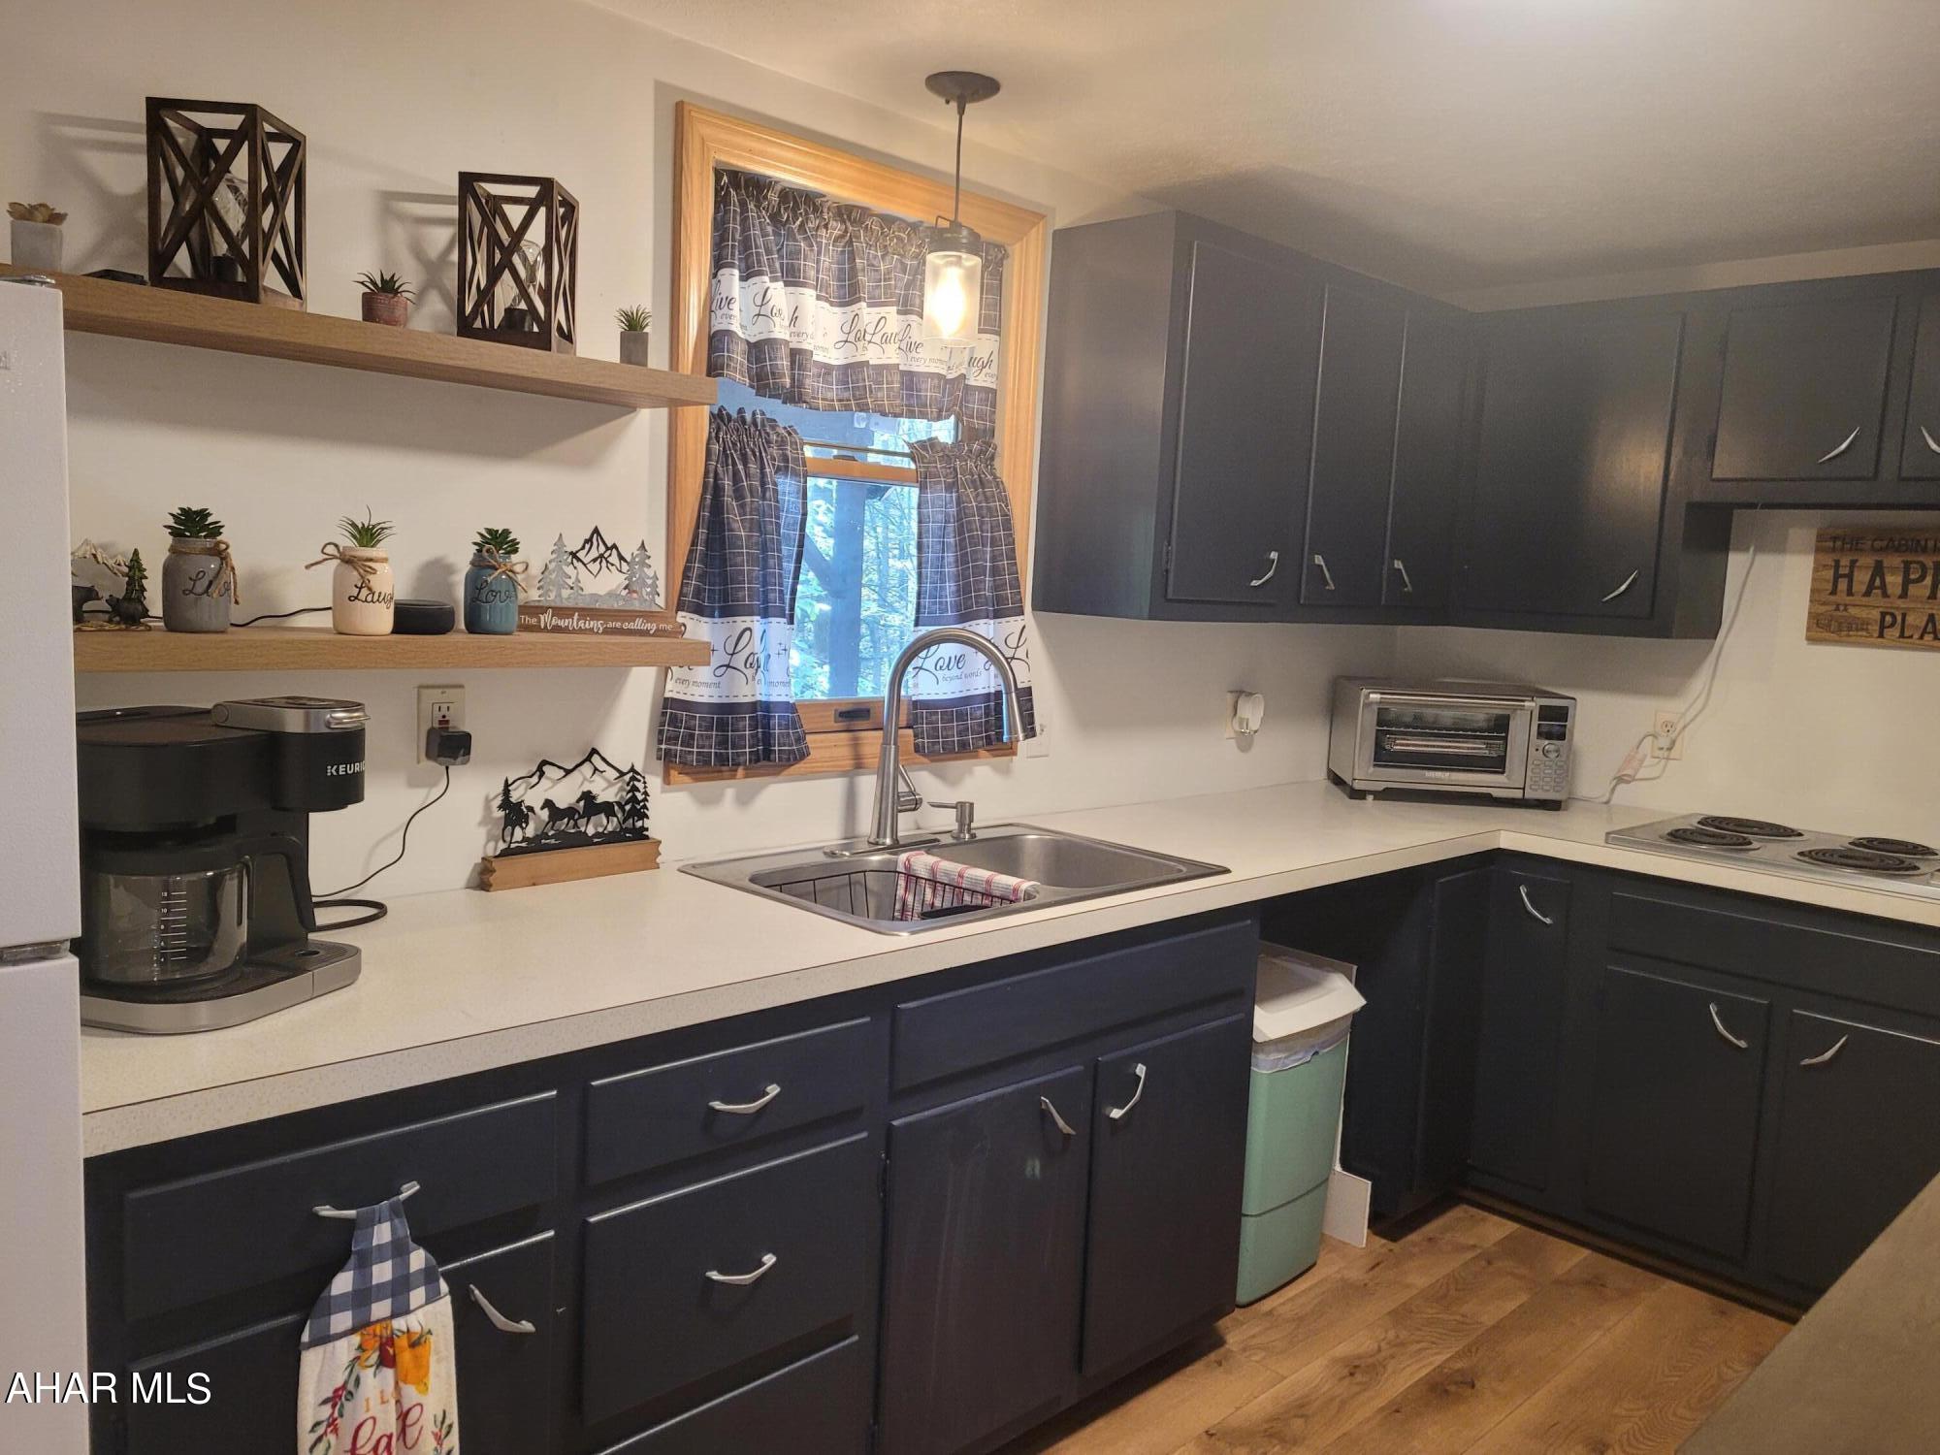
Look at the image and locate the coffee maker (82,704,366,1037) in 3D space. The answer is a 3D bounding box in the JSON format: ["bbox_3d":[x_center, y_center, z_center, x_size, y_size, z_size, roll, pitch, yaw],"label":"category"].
[{"bbox_3d":[-0.887,0.137,1.678,0.277,0.333,0.318,5,7,18],"label":"coffee maker"}]

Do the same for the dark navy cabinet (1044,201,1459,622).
[{"bbox_3d":[0.698,-0.629,3.315,1.245,0.766,0.314,-3,8,-45],"label":"dark navy cabinet"}]

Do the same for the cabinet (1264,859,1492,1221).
[{"bbox_3d":[0.842,0.656,3.415,0.314,0.840,0.612,-3,8,-45],"label":"cabinet"}]

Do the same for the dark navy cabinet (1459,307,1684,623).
[{"bbox_3d":[1.531,-0.626,3.599,0.320,0.730,0.510,-3,9,-44],"label":"dark navy cabinet"}]

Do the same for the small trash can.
[{"bbox_3d":[0.570,0.825,3.039,0.385,0.635,0.300,-3,9,-44],"label":"small trash can"}]

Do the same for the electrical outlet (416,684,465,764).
[{"bbox_3d":[-0.770,-0.003,2.131,0.070,0.114,0.013,-3,8,-45],"label":"electrical outlet"}]

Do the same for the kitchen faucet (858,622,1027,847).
[{"bbox_3d":[-0.031,0.025,2.617,0.298,0.402,0.115,6,7,32],"label":"kitchen faucet"}]

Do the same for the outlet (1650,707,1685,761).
[{"bbox_3d":[1.745,0.021,3.638,0.012,0.115,0.070,-3,9,-44],"label":"outlet"}]

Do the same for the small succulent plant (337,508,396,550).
[{"bbox_3d":[-0.790,-0.261,1.909,0.076,0.056,0.075,-3,8,-45],"label":"small succulent plant"}]

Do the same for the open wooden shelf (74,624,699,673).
[{"bbox_3d":[-0.811,-0.107,1.994,0.937,0.038,0.220,-3,9,-44],"label":"open wooden shelf"}]

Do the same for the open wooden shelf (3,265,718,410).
[{"bbox_3d":[-0.832,-0.485,1.851,1.080,0.034,0.218,-3,8,-45],"label":"open wooden shelf"}]

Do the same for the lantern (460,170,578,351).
[{"bbox_3d":[-0.643,-0.647,2.086,0.134,0.240,0.137,2,6,-3],"label":"lantern"}]

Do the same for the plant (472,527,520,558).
[{"bbox_3d":[-0.671,-0.262,2.065,0.069,0.045,0.068,-3,8,-45],"label":"plant"}]

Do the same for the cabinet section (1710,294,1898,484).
[{"bbox_3d":[1.854,-0.714,3.177,0.270,0.369,0.318,-3,9,-45],"label":"cabinet section"}]

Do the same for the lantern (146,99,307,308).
[{"bbox_3d":[-0.894,-0.615,1.762,0.125,0.236,0.125,3,6,-2],"label":"lantern"}]

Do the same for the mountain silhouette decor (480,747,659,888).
[{"bbox_3d":[-0.634,0.137,2.333,0.304,0.214,0.037,-3,9,-44],"label":"mountain silhouette decor"}]

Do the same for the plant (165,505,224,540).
[{"bbox_3d":[-0.983,-0.260,1.845,0.077,0.047,0.077,-3,9,-44],"label":"plant"}]

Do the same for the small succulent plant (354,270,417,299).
[{"bbox_3d":[-0.759,-0.574,1.892,0.081,0.045,0.079,-3,8,-45],"label":"small succulent plant"}]

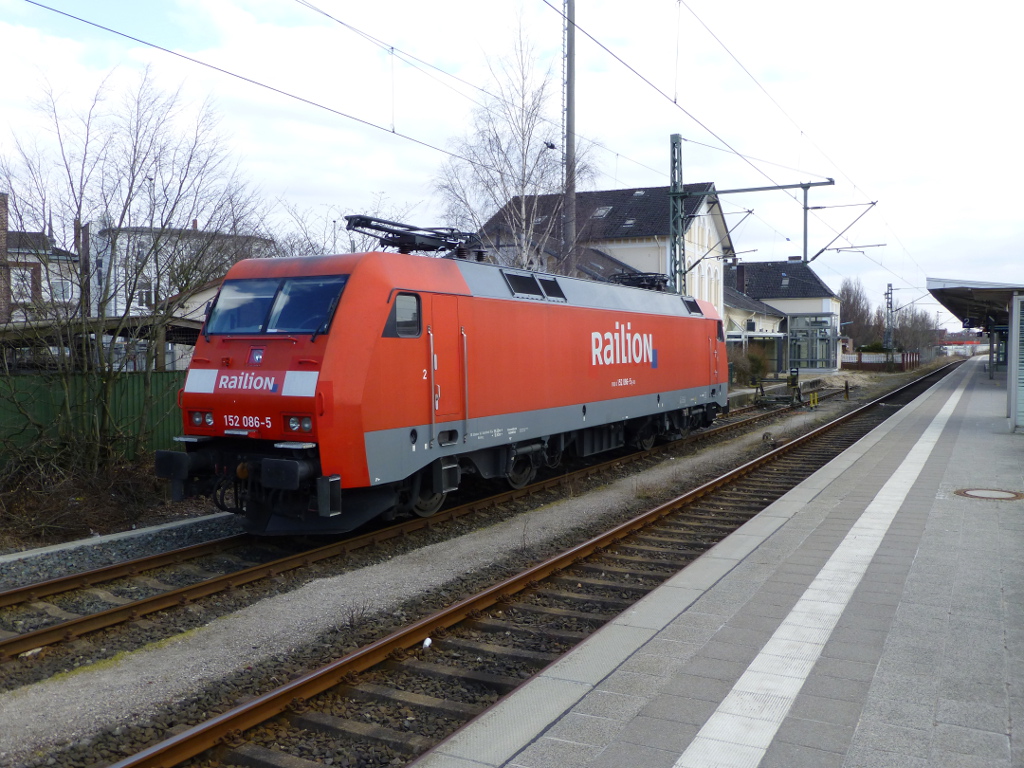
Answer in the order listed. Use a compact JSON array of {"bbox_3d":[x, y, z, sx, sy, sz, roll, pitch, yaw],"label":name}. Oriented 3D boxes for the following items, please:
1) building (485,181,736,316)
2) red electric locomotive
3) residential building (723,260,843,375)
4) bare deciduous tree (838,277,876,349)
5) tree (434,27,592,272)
[{"bbox_3d":[5.010,-5.032,47.356,12.000,10.700,10.800,1,3,28],"label":"building"},{"bbox_3d":[1.086,-0.387,19.420,3.000,4.300,19.500,1,3,28],"label":"red electric locomotive"},{"bbox_3d":[24.636,-6.277,83.562,11.500,10.300,9.500,1,3,28],"label":"residential building"},{"bbox_3d":[47.494,-8.616,122.000,5.300,12.200,5.200,1,3,28],"label":"bare deciduous tree"},{"bbox_3d":[0.051,-5.511,30.300,5.400,13.300,5.200,1,3,28],"label":"tree"}]

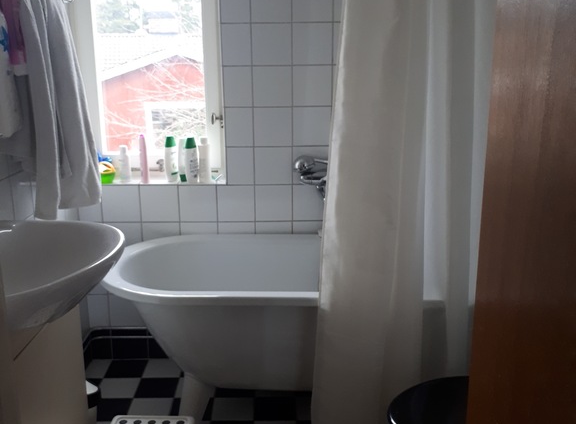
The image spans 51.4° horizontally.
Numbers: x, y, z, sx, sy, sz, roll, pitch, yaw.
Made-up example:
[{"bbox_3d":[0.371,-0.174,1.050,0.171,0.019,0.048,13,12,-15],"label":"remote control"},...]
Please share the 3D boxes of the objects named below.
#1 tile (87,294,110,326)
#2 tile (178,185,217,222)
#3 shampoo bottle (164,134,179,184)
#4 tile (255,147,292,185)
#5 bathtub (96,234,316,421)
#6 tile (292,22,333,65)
[{"bbox_3d":[-0.785,0.412,2.497,0.086,0.147,0.011,-1,14,-1],"label":"tile"},{"bbox_3d":[-0.355,-0.034,2.377,0.149,0.149,0.010,0,13,0],"label":"tile"},{"bbox_3d":[-0.469,-0.210,2.395,0.042,0.181,0.066,9,18,33],"label":"shampoo bottle"},{"bbox_3d":[-0.056,-0.181,2.345,0.149,0.149,0.010,0,13,0],"label":"tile"},{"bbox_3d":[0.121,0.440,2.163,1.540,0.562,0.700,-1,14,-1],"label":"bathtub"},{"bbox_3d":[0.092,-0.627,2.243,0.149,0.149,0.010,0,13,0],"label":"tile"}]

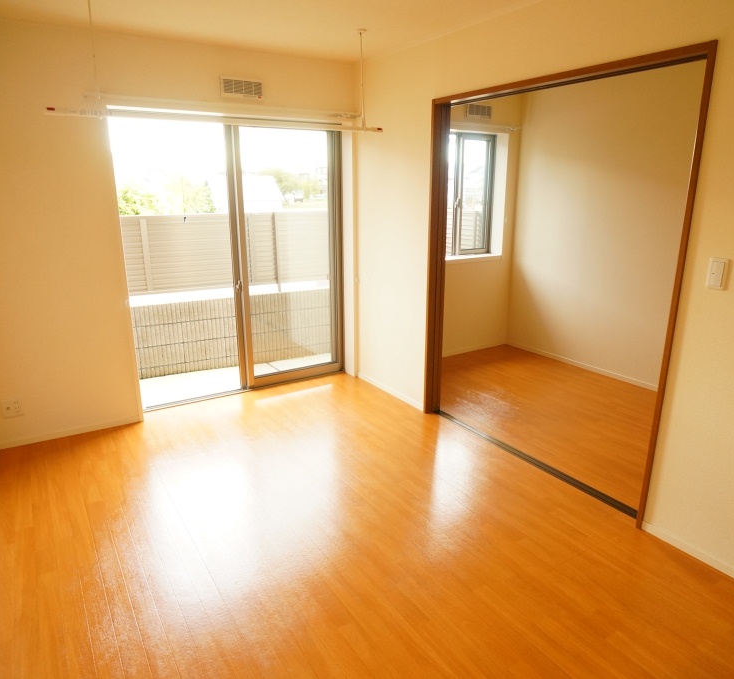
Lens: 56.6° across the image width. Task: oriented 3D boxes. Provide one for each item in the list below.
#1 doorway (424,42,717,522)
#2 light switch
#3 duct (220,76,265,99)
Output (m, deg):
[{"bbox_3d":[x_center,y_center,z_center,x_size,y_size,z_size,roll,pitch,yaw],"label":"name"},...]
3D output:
[{"bbox_3d":[0.891,-0.321,3.612,0.150,2.050,1.820,-8,16,-28],"label":"doorway"},{"bbox_3d":[1.332,-0.249,2.593,0.014,0.119,0.080,-7,16,-26],"label":"light switch"},{"bbox_3d":[-0.801,-1.617,4.393,0.304,0.128,0.030,-11,18,-36],"label":"duct"}]

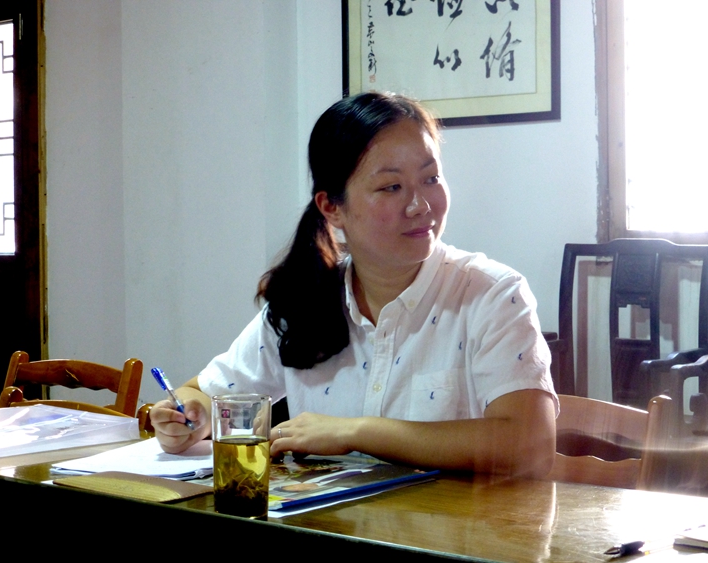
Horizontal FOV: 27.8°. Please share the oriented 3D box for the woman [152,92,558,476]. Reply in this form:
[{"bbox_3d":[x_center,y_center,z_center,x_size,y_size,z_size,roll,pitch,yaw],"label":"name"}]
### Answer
[{"bbox_3d":[0.070,0.363,2.120,0.600,1.270,0.700,0,2,25],"label":"woman"}]

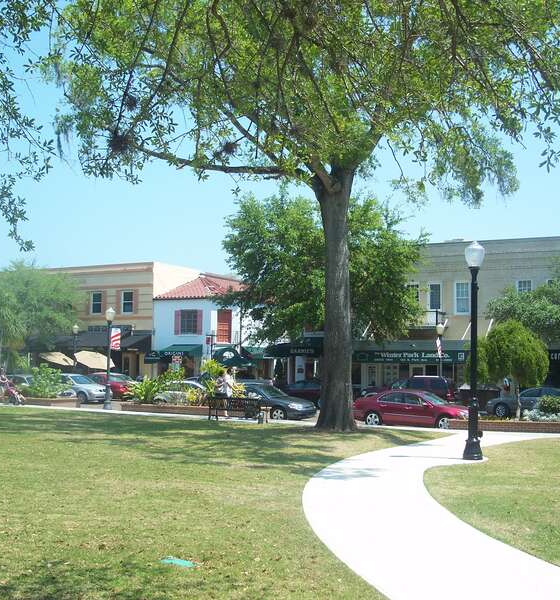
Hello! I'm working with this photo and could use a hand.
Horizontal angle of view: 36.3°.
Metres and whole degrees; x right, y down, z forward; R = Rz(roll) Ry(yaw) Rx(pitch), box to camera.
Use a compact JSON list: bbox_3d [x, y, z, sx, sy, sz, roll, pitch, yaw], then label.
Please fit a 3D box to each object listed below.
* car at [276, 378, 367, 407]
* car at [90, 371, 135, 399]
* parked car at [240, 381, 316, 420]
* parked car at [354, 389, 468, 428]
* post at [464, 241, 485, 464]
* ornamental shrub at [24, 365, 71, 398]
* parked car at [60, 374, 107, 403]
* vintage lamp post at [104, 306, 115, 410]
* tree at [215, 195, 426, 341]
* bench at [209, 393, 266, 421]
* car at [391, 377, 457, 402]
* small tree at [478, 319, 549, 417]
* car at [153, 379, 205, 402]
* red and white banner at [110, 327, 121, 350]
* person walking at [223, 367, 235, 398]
[{"bbox_3d":[2.022,4.637,41.942,4.700,1.470,1.800,-1,-5,31],"label":"car"},{"bbox_3d":[-10.148,4.809,47.943,4.600,1.450,1.800,-1,-5,31],"label":"car"},{"bbox_3d":[-0.851,3.922,33.798,4.850,1.460,1.820,-2,-5,30],"label":"parked car"},{"bbox_3d":[4.803,4.001,31.043,4.800,1.460,1.830,-1,-5,31],"label":"parked car"},{"bbox_3d":[3.729,0.965,16.561,0.420,4.220,0.420,-1,-5,27],"label":"post"},{"bbox_3d":[-10.349,3.614,37.941,1.800,1.500,1.700,3,-5,-15],"label":"ornamental shrub"},{"bbox_3d":[-10.309,4.450,43.276,4.600,1.450,1.770,-2,-5,32],"label":"parked car"},{"bbox_3d":[-6.433,2.198,32.349,0.420,3.900,0.420,-2,-5,33],"label":"vintage lamp post"},{"bbox_3d":[1.761,-0.054,38.133,9.100,9.600,8.800,-2,-5,30],"label":"tree"},{"bbox_3d":[-1.401,3.568,27.968,1.900,0.820,0.650,-1,-5,31],"label":"bench"},{"bbox_3d":[6.007,4.458,39.729,4.800,1.800,1.870,-1,-5,31],"label":"car"},{"bbox_3d":[7.403,2.233,27.472,2.600,3.250,2.600,0,-5,15],"label":"small tree"},{"bbox_3d":[-4.248,4.263,37.445,4.600,1.400,1.800,-1,-5,31],"label":"car"},{"bbox_3d":[-6.187,1.450,32.200,0.060,0.850,0.460,-2,-5,33],"label":"red and white banner"},{"bbox_3d":[-1.796,3.141,29.433,0.400,1.700,0.500,-1,-5,31],"label":"person walking"}]

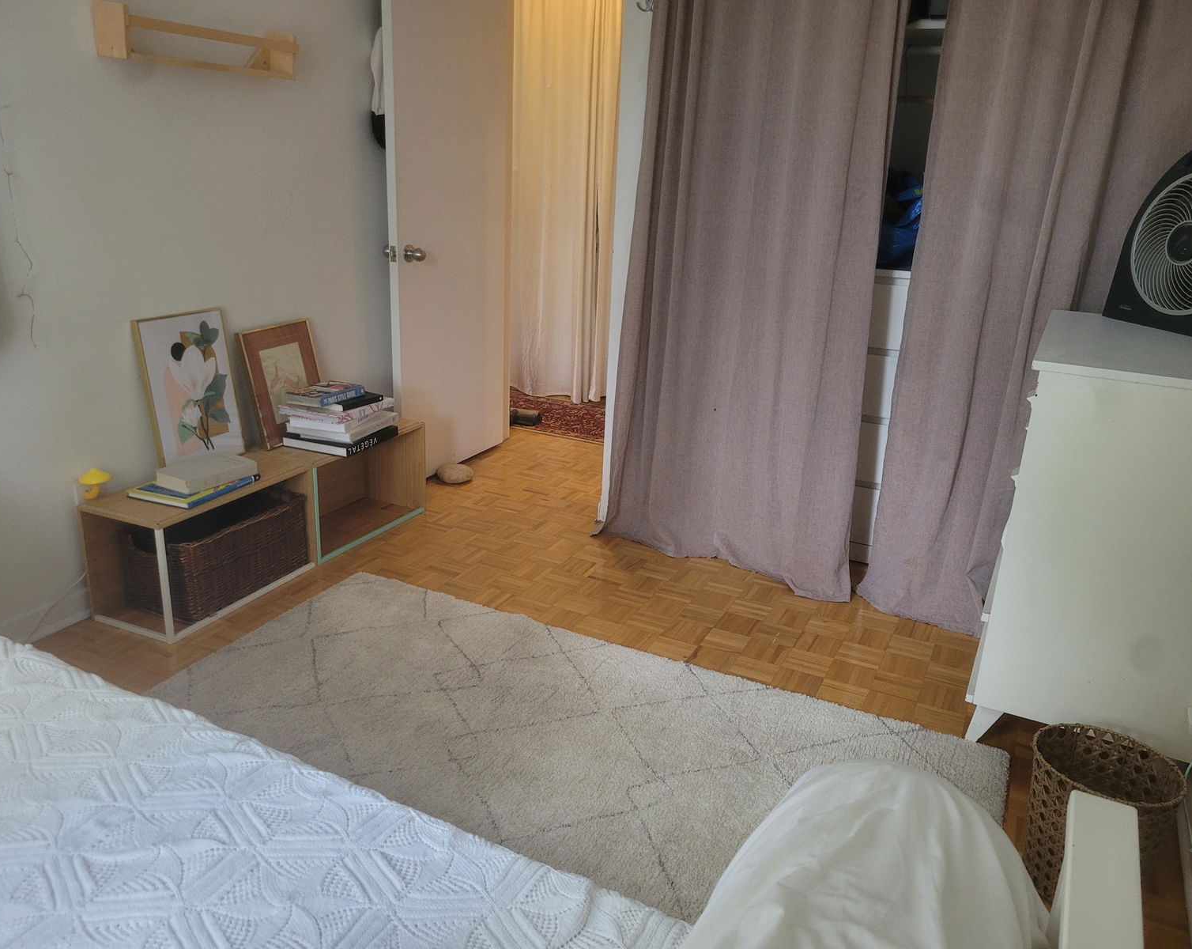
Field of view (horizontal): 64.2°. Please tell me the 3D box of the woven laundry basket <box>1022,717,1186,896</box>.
[{"bbox_3d":[0.956,0.675,1.831,0.258,0.280,0.258,11,20,24],"label":"woven laundry basket"}]

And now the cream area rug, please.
[{"bbox_3d":[-0.178,0.678,2.085,1.945,0.020,1.330,11,20,24],"label":"cream area rug"}]

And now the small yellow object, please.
[{"bbox_3d":[-1.384,0.027,2.627,0.092,0.092,0.092,11,20,24],"label":"small yellow object"}]

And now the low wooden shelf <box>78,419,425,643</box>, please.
[{"bbox_3d":[-1.034,0.115,3.111,0.298,0.345,1.195,11,20,23],"label":"low wooden shelf"}]

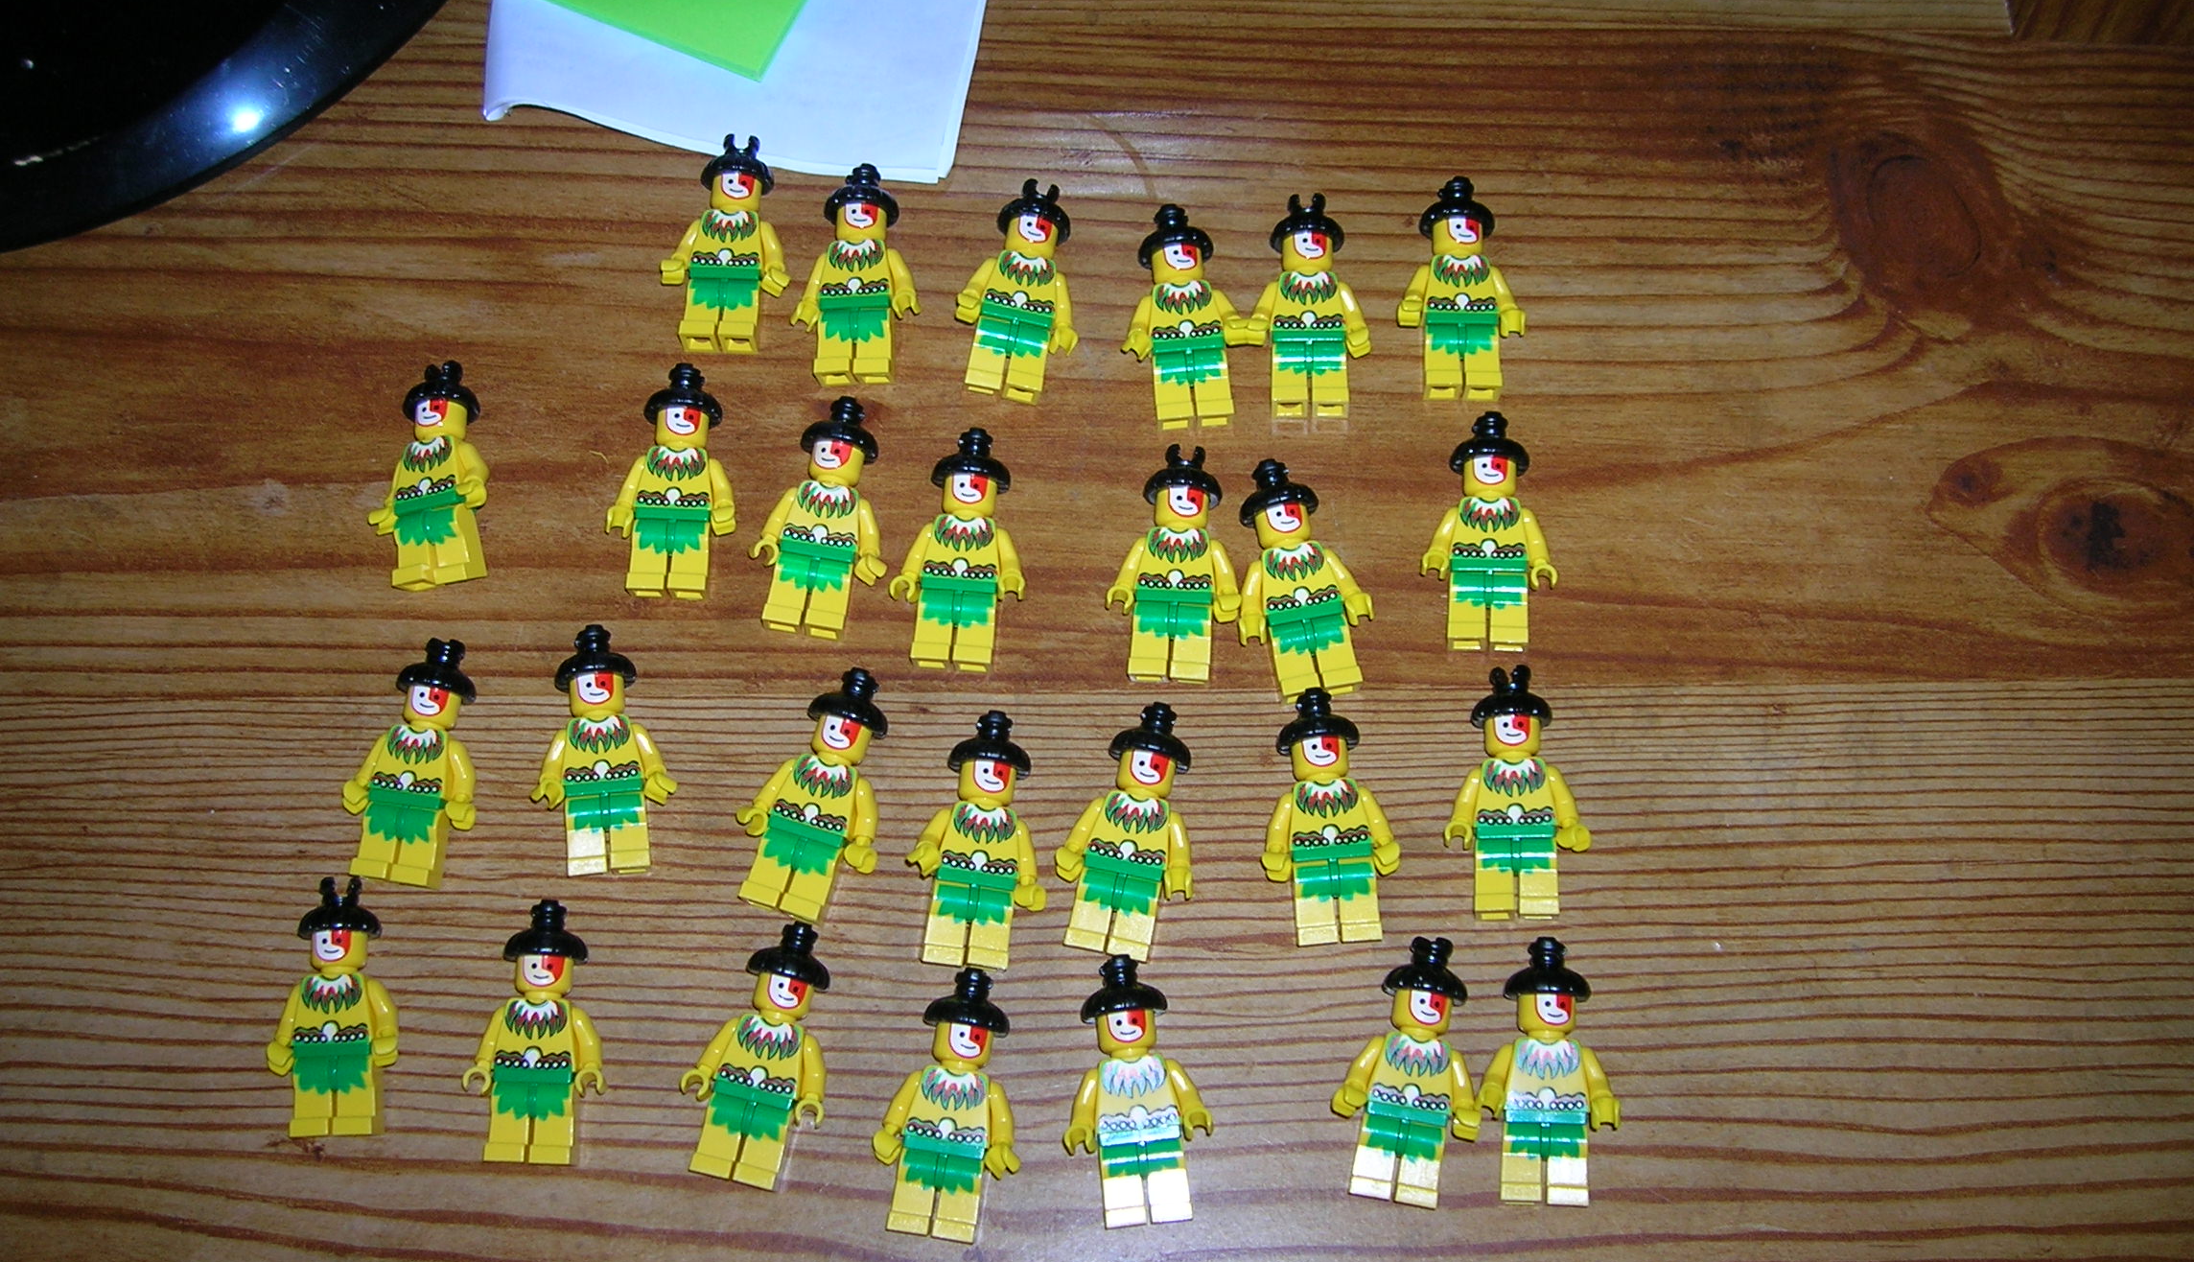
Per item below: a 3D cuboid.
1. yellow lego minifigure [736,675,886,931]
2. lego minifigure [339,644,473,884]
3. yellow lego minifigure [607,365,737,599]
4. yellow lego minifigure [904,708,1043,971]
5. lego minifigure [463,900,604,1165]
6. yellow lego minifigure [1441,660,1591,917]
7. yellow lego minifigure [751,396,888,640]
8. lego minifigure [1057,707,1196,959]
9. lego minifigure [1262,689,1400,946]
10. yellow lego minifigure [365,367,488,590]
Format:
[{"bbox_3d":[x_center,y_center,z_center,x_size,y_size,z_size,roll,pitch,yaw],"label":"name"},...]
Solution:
[{"bbox_3d":[-0.051,0.030,0.406,0.028,0.015,0.047,16,79,8],"label":"yellow lego minifigure"},{"bbox_3d":[-0.129,0.025,0.416,0.026,0.015,0.048,7,78,4],"label":"lego minifigure"},{"bbox_3d":[-0.084,-0.030,0.431,0.026,0.015,0.047,1,76,2],"label":"yellow lego minifigure"},{"bbox_3d":[-0.022,0.038,0.403,0.027,0.015,0.048,5,76,3],"label":"yellow lego minifigure"},{"bbox_3d":[-0.102,0.073,0.393,0.026,0.015,0.047,0,76,2],"label":"lego minifigure"},{"bbox_3d":[0.079,0.030,0.403,0.027,0.015,0.048,2,76,2],"label":"yellow lego minifigure"},{"bbox_3d":[-0.053,-0.023,0.427,0.028,0.015,0.047,8,77,5],"label":"yellow lego minifigure"},{"bbox_3d":[0.007,0.037,0.403,0.026,0.015,0.047,11,78,6],"label":"lego minifigure"},{"bbox_3d":[0.043,0.035,0.409,0.026,0.015,0.048,-5,78,1],"label":"lego minifigure"},{"bbox_3d":[-0.133,-0.032,0.435,0.024,0.015,0.048,-3,78,11],"label":"yellow lego minifigure"}]

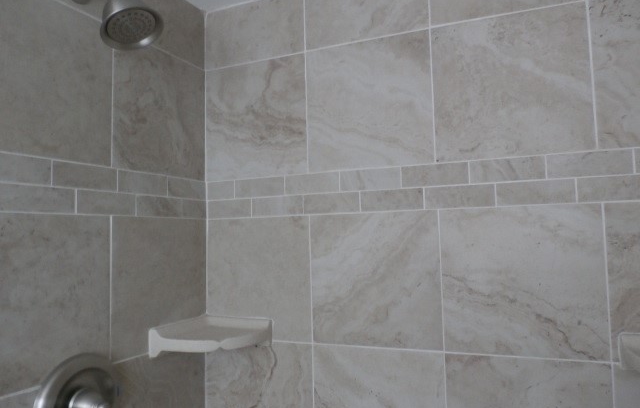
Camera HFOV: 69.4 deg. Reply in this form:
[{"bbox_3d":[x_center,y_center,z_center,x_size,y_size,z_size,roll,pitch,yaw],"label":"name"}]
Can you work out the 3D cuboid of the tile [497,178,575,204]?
[{"bbox_3d":[0.452,-0.022,0.969,0.150,0.049,0.011,-3,-4,23],"label":"tile"}]

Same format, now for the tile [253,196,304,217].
[{"bbox_3d":[-0.109,0.007,1.203,0.149,0.049,0.011,-3,-4,23],"label":"tile"}]

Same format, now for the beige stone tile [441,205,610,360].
[{"bbox_3d":[0.421,0.163,0.980,0.317,0.315,0.011,-3,-4,23],"label":"beige stone tile"}]

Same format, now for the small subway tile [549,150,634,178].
[{"bbox_3d":[0.546,-0.081,0.940,0.151,0.050,0.011,-3,-4,23],"label":"small subway tile"}]

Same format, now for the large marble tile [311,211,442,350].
[{"bbox_3d":[0.130,0.182,1.130,0.324,0.319,0.012,-3,-4,23],"label":"large marble tile"}]

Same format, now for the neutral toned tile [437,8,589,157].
[{"bbox_3d":[0.411,-0.258,1.009,0.317,0.315,0.011,-3,-4,23],"label":"neutral toned tile"}]

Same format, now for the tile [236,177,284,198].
[{"bbox_3d":[-0.158,-0.042,1.227,0.149,0.049,0.011,-3,-4,23],"label":"tile"}]

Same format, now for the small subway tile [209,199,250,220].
[{"bbox_3d":[-0.245,0.014,1.260,0.141,0.049,0.011,-3,-4,23],"label":"small subway tile"}]

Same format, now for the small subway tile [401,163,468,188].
[{"bbox_3d":[0.271,-0.065,1.083,0.152,0.051,0.012,-3,-4,23],"label":"small subway tile"}]

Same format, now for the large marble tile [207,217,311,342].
[{"bbox_3d":[-0.169,0.198,1.257,0.321,0.319,0.012,-3,-4,23],"label":"large marble tile"}]

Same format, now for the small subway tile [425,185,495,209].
[{"bbox_3d":[0.311,-0.015,1.028,0.149,0.049,0.011,-3,-4,23],"label":"small subway tile"}]

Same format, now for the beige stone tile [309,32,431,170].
[{"bbox_3d":[0.117,-0.243,1.135,0.317,0.315,0.011,-3,-4,23],"label":"beige stone tile"}]

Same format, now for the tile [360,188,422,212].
[{"bbox_3d":[0.172,-0.008,1.097,0.151,0.050,0.011,-3,-4,23],"label":"tile"}]

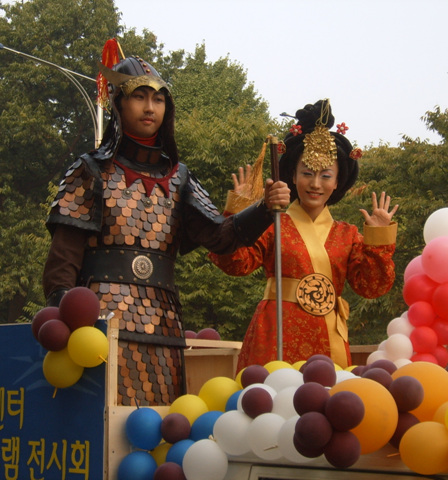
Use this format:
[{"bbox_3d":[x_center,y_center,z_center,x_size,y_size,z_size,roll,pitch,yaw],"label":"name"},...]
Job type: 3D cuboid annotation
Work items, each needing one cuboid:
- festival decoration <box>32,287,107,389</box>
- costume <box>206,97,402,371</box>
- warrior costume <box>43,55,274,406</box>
[{"bbox_3d":[-0.465,0.295,3.650,0.220,0.310,0.200,-1,-9,11],"label":"festival decoration"},{"bbox_3d":[0.300,0.290,4.430,0.680,1.680,0.450,4,-9,-21],"label":"costume"},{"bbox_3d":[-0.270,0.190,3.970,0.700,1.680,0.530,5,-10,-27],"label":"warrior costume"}]

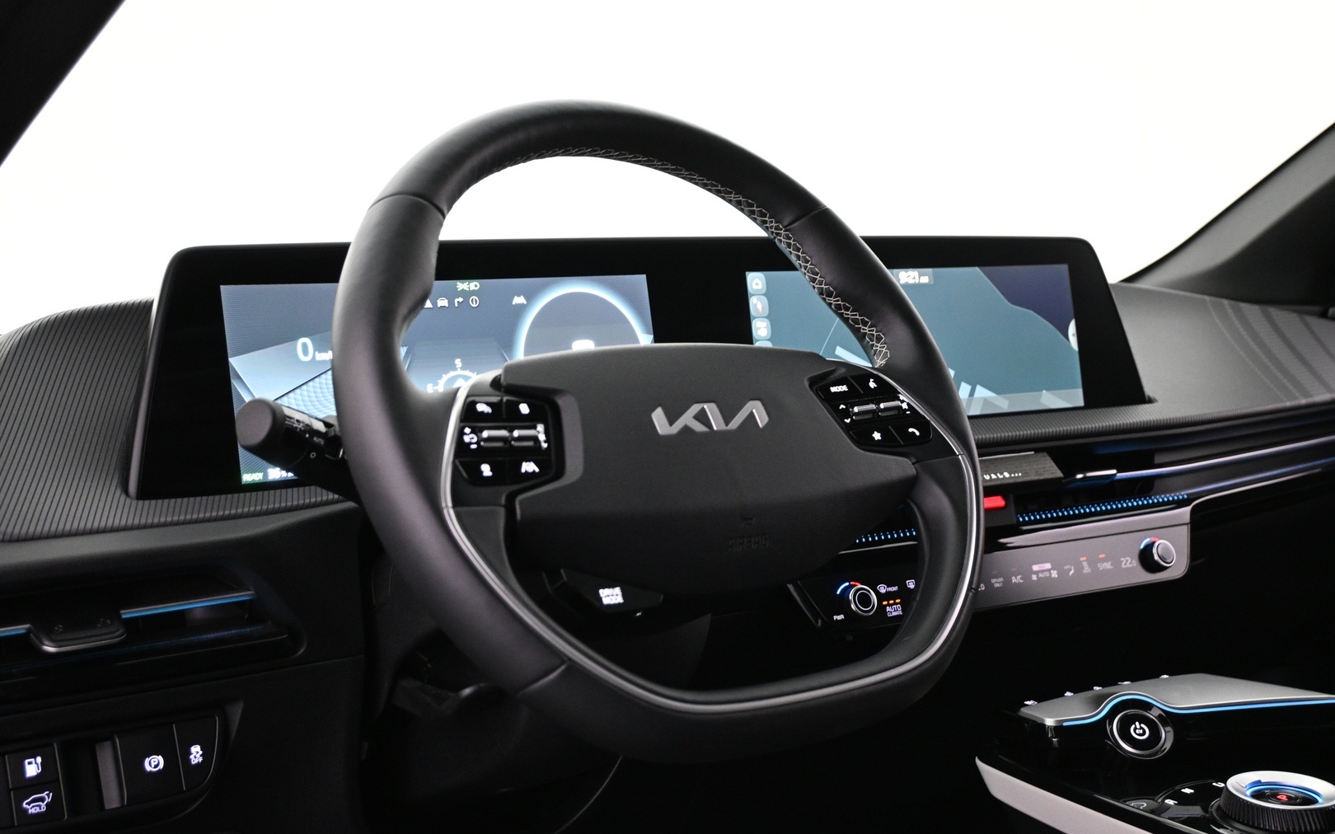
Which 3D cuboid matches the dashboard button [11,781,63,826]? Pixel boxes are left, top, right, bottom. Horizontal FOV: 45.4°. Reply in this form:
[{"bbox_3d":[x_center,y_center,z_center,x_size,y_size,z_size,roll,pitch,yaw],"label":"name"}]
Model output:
[{"bbox_3d":[-0.316,0.194,0.799,0.024,0.019,0.008,-4,-5,-36],"label":"dashboard button"}]

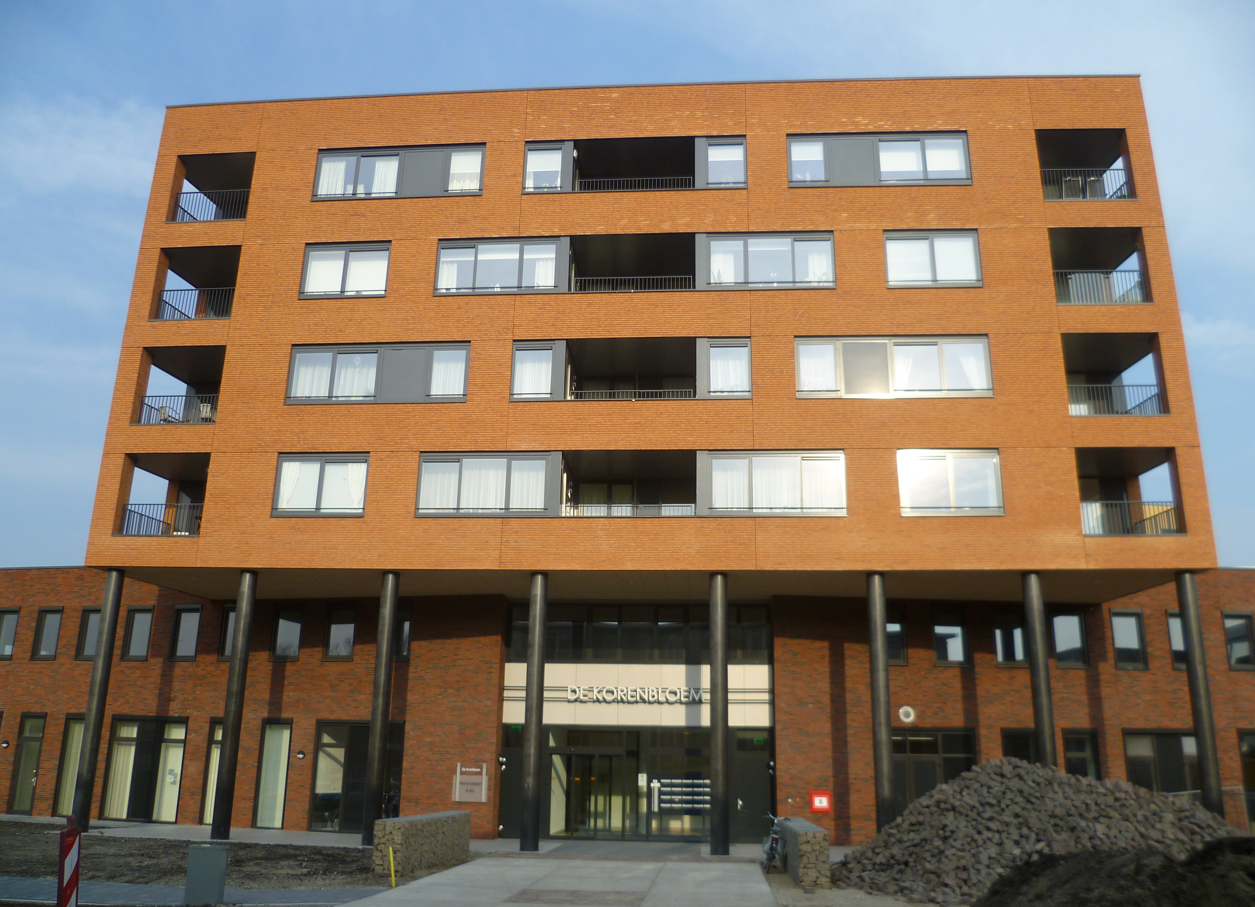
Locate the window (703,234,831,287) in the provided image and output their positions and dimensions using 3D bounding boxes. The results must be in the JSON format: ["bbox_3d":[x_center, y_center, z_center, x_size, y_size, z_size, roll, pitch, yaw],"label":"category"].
[{"bbox_3d":[3.763,-5.069,26.778,3.371,1.614,0.150,0,-17,4],"label":"window"}]

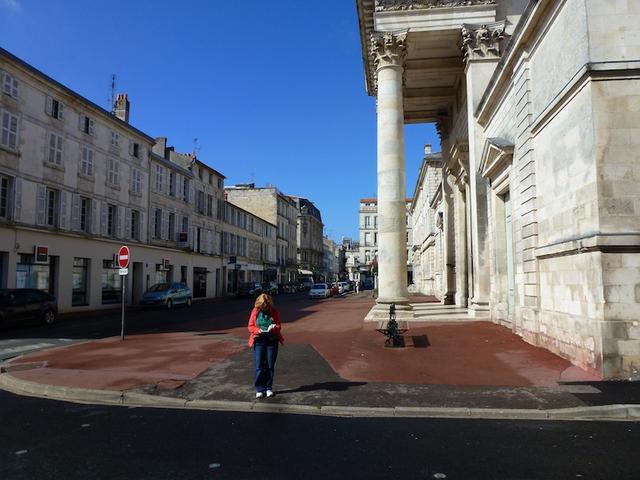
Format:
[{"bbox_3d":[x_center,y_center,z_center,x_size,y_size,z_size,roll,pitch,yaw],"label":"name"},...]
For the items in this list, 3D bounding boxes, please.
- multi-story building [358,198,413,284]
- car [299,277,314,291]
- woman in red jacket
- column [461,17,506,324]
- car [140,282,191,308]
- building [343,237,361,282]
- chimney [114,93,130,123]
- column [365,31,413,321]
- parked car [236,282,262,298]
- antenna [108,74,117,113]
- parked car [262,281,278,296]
[{"bbox_3d":[15.757,1.267,99.621,14.000,18.200,12.000,0,-5,5],"label":"multi-story building"},{"bbox_3d":[-2.210,7.199,75.662,1.900,2.100,4.700,-1,-5,8],"label":"car"},{"bbox_3d":[-0.798,1.521,6.819,0.530,1.550,0.420,0,-5,-6],"label":"woman in red jacket"},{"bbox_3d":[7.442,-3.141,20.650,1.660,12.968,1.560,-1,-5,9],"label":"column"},{"bbox_3d":[-9.822,3.609,29.948,1.700,1.550,3.950,-1,-5,9],"label":"car"},{"bbox_3d":[9.865,6.181,121.889,6.000,12.200,8.500,0,-5,5],"label":"building"},{"bbox_3d":[-15.829,-10.501,37.029,0.850,2.500,0.600,-1,-5,8],"label":"chimney"},{"bbox_3d":[3.493,-3.278,22.360,1.750,13.300,1.750,-1,-5,8],"label":"column"},{"bbox_3d":[-7.357,5.176,48.234,1.780,1.480,4.200,-1,-5,8],"label":"parked car"},{"bbox_3d":[-14.575,-10.308,32.623,0.600,2.692,0.600,-1,-5,9],"label":"antenna"},{"bbox_3d":[-6.061,5.660,54.071,1.740,1.600,4.100,-1,-5,9],"label":"parked car"}]

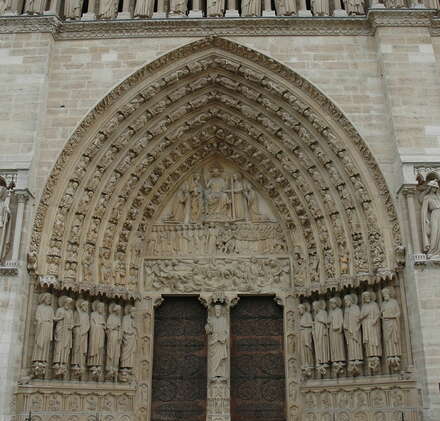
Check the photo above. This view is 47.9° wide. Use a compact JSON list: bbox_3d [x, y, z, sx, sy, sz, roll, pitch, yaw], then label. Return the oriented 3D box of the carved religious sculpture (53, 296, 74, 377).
[{"bbox_3d":[-5.055,4.039,16.015,0.620,2.518,0.580,12,-23,-29],"label":"carved religious sculpture"}]

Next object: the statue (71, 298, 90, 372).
[{"bbox_3d":[-4.638,4.192,16.484,0.580,2.525,0.560,13,-23,-32],"label":"statue"}]

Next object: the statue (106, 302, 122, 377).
[{"bbox_3d":[-3.981,4.892,18.712,0.632,2.752,0.561,15,-25,-35],"label":"statue"}]

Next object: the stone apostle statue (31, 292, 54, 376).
[{"bbox_3d":[-6.016,4.181,16.808,0.632,2.814,0.561,12,-24,-30],"label":"stone apostle statue"}]

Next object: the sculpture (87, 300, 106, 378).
[{"bbox_3d":[-4.533,4.683,18.202,0.632,2.753,0.561,14,-25,-32],"label":"sculpture"}]

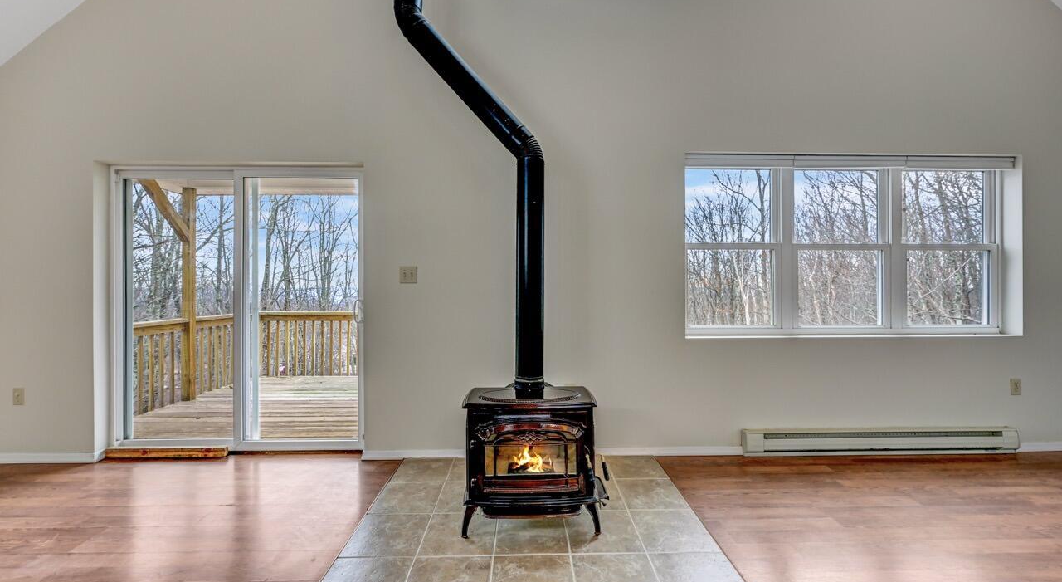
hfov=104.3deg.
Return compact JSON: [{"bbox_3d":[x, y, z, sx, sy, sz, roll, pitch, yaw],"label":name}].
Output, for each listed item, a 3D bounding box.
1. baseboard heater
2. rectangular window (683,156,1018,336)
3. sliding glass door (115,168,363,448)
[{"bbox_3d":[2.364,1.019,2.804,1.849,0.170,0.071,0,0,-1],"label":"baseboard heater"},{"bbox_3d":[2.221,-0.304,2.916,2.336,1.243,0.114,0,0,-1],"label":"rectangular window"},{"bbox_3d":[-2.015,0.132,2.893,1.762,1.970,0.099,0,0,-1],"label":"sliding glass door"}]

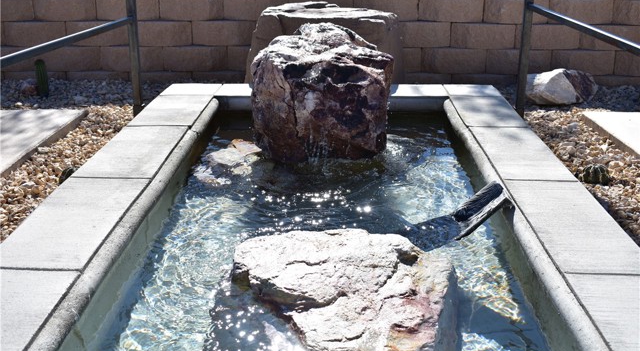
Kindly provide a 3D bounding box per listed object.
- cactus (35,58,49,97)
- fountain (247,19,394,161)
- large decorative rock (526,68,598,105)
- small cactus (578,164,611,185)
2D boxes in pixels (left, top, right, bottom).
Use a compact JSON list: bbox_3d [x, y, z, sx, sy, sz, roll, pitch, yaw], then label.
[{"bbox_3d":[-1.716,-0.591,4.281,0.068,0.242,0.068,1,20,2],"label":"cactus"},{"bbox_3d":[0.011,-0.438,3.727,0.737,0.718,0.563,1,20,2],"label":"fountain"},{"bbox_3d":[1.474,-0.528,4.231,0.427,0.204,0.281,1,20,2],"label":"large decorative rock"},{"bbox_3d":[1.155,0.000,2.895,0.115,0.083,0.115,1,20,2],"label":"small cactus"}]

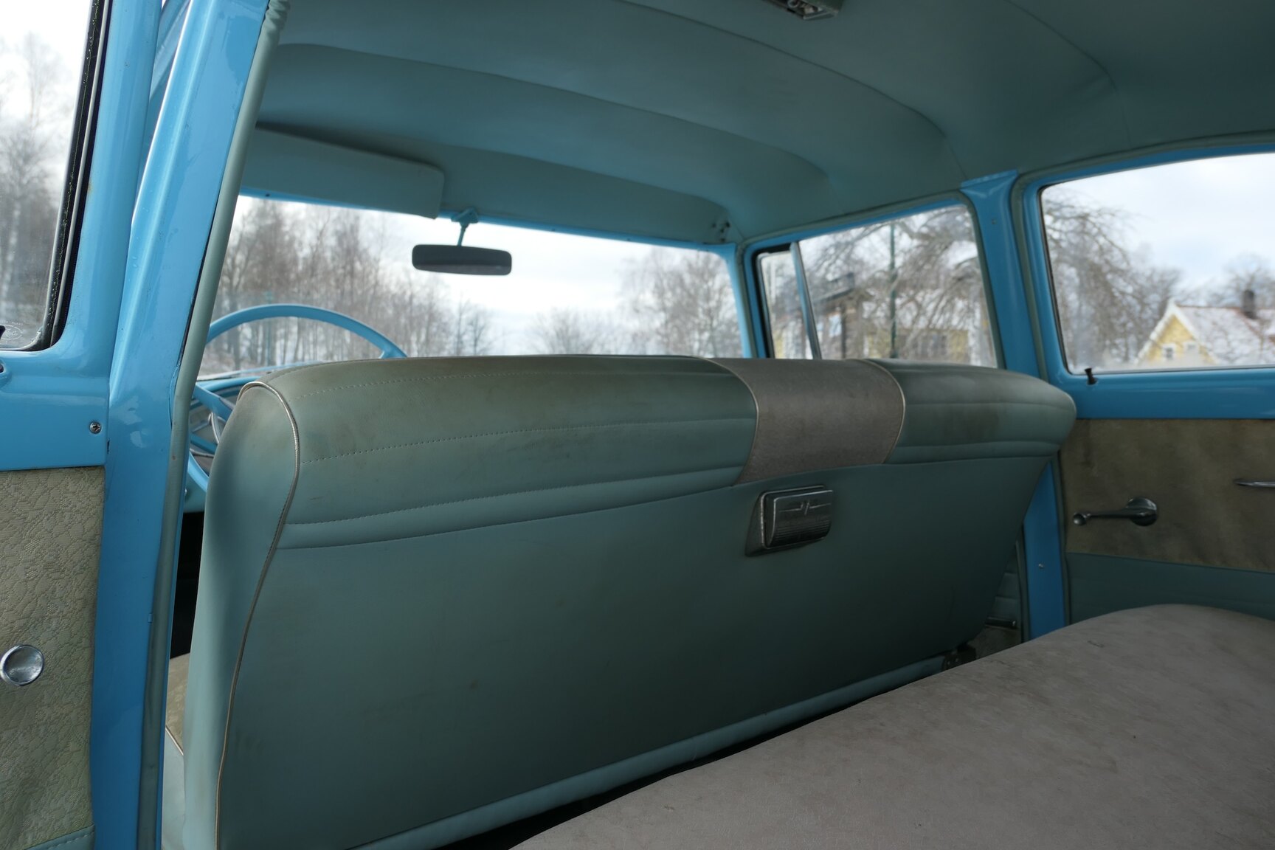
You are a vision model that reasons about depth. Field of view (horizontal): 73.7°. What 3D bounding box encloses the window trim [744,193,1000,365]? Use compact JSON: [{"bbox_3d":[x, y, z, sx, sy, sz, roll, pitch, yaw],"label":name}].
[{"bbox_3d":[0.461,-0.236,1.766,0.050,0.340,0.575,-20,13,-40],"label":"window trim"}]

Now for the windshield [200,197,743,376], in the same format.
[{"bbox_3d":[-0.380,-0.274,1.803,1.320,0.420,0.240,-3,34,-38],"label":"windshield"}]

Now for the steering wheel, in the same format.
[{"bbox_3d":[-0.547,-0.004,1.426,0.433,0.433,0.090,-3,-25,-38],"label":"steering wheel"}]

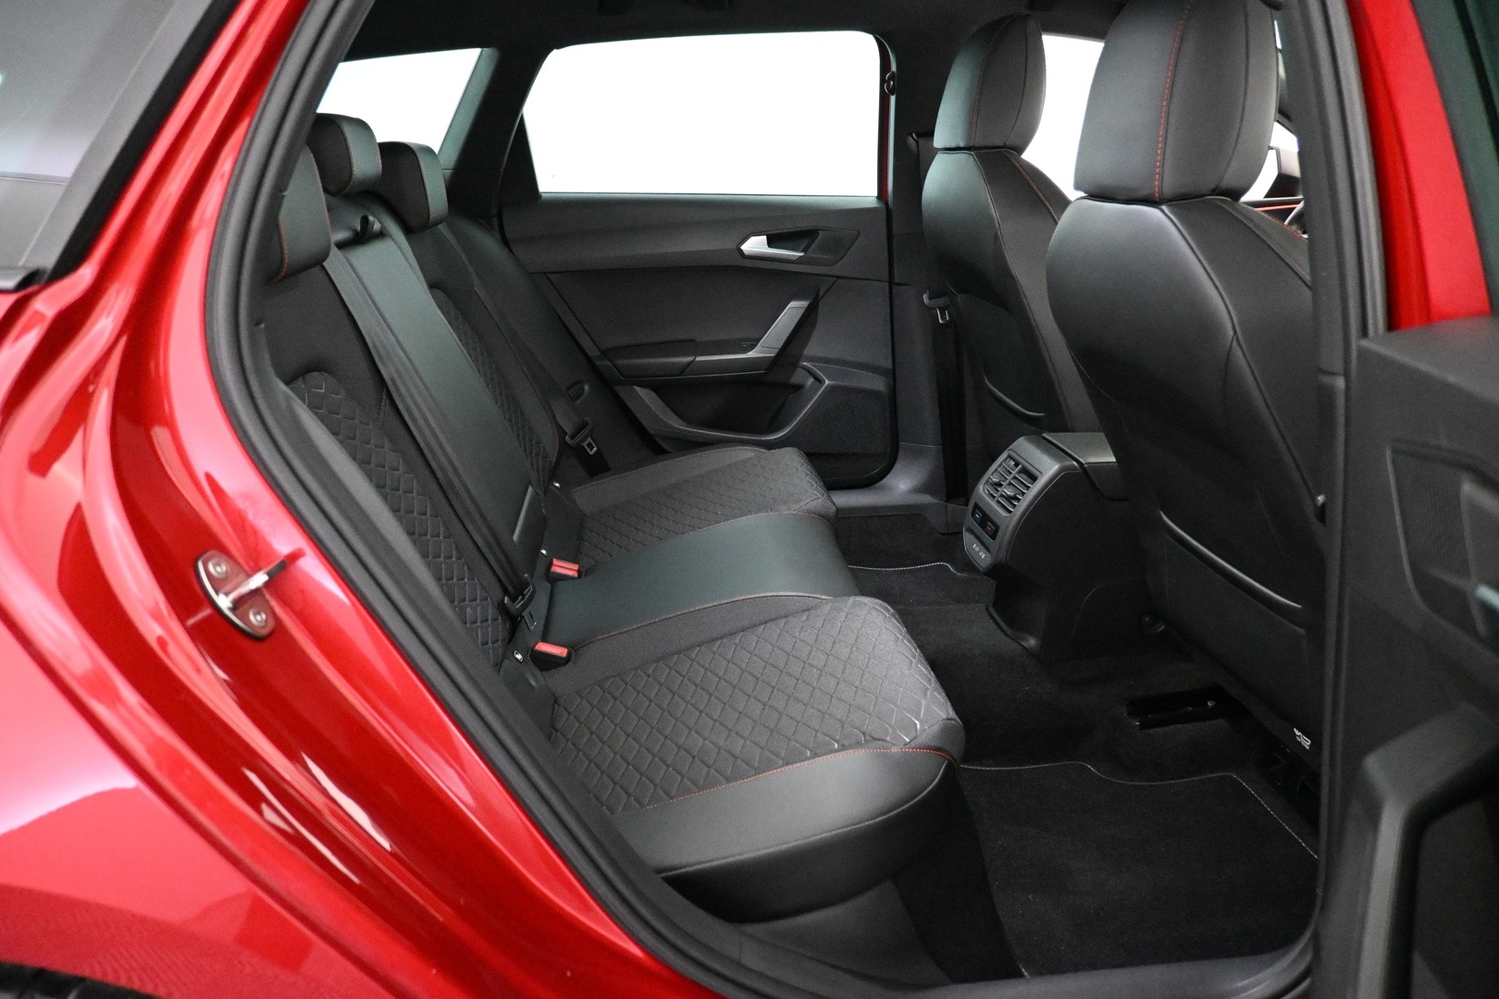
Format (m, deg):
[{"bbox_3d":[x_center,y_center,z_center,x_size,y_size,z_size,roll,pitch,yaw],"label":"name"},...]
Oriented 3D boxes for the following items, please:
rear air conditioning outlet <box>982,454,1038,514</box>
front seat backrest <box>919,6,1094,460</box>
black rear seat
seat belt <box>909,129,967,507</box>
[{"bbox_3d":[0.398,-0.026,1.532,0.030,0.068,0.100,31,14,-16],"label":"rear air conditioning outlet"},{"bbox_3d":[0.499,-0.413,1.789,0.260,0.850,0.500,-15,21,0],"label":"front seat backrest"},{"bbox_3d":[-0.198,-0.110,1.436,0.790,0.830,1.280,-2,21,-5],"label":"black rear seat"},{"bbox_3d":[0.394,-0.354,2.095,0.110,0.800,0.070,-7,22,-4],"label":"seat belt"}]

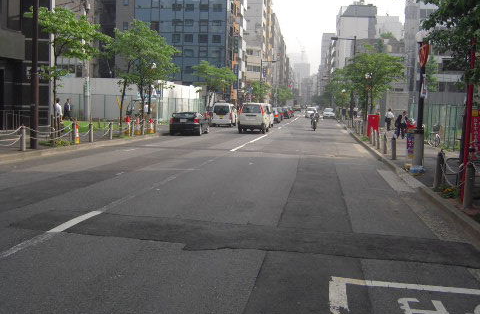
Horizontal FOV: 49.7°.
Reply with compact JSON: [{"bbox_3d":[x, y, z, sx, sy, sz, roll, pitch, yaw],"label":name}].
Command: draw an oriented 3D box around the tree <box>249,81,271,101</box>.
[{"bbox_3d":[3.409,-8.948,79.735,3.300,5.300,3.300,3,6,9],"label":"tree"}]

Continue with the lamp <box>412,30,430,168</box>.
[{"bbox_3d":[5.308,-1.675,15.091,0.460,3.900,0.420,3,6,9],"label":"lamp"}]

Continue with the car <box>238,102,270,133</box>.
[{"bbox_3d":[1.154,-2.490,33.369,1.700,1.890,4.400,3,6,9],"label":"car"}]

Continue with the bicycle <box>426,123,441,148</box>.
[{"bbox_3d":[8.710,-0.967,23.284,0.480,1.040,1.660,2,6,5],"label":"bicycle"}]

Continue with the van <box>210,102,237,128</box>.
[{"bbox_3d":[-1.134,-3.480,42.393,1.580,1.900,3.700,3,6,8],"label":"van"}]

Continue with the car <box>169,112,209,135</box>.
[{"bbox_3d":[-2.634,-2.011,30.207,1.720,1.320,4.350,3,6,7],"label":"car"}]

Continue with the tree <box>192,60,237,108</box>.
[{"bbox_3d":[-2.206,-5.560,43.730,3.800,5.400,3.800,3,6,9],"label":"tree"}]

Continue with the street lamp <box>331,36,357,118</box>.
[{"bbox_3d":[9.856,-6.998,48.240,2.250,8.150,0.380,3,6,9],"label":"street lamp"}]

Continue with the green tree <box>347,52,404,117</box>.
[{"bbox_3d":[8.722,-4.042,33.231,3.700,5.200,3.700,3,6,9],"label":"green tree"}]

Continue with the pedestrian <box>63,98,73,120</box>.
[{"bbox_3d":[-13.696,-3.747,40.998,0.600,1.700,0.500,4,6,20],"label":"pedestrian"}]

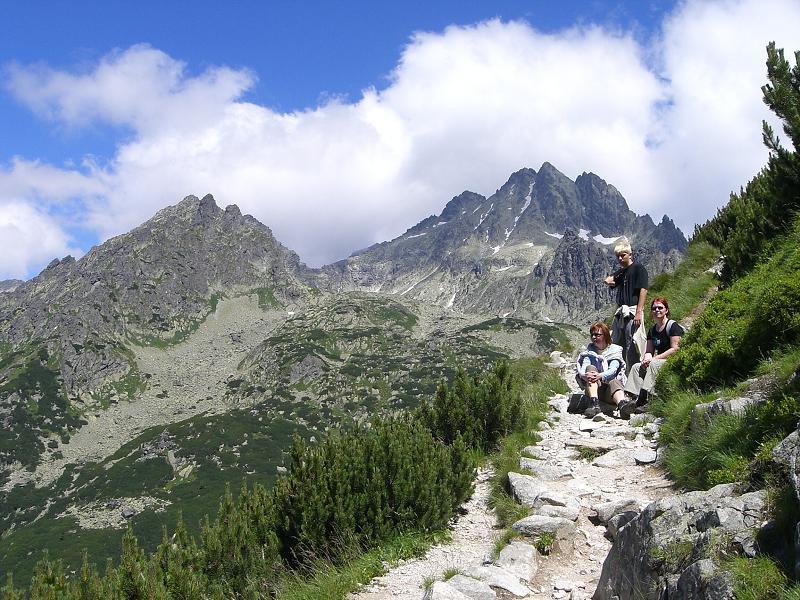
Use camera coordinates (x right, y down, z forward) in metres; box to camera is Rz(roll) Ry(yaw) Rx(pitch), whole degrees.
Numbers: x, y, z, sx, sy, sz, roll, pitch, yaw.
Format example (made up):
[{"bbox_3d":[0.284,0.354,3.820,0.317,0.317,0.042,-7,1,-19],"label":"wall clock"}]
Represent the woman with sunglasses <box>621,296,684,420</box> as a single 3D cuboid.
[{"bbox_3d":[2.640,0.590,9.200,0.540,1.220,0.780,-2,-4,36],"label":"woman with sunglasses"}]

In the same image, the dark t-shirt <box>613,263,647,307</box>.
[{"bbox_3d":[2.540,-0.165,9.700,0.430,0.520,0.310,-2,-4,38],"label":"dark t-shirt"}]

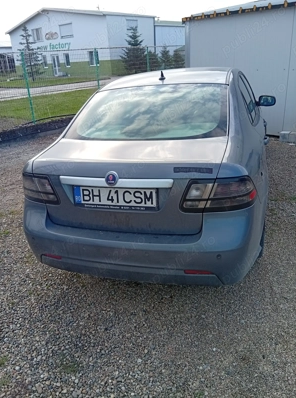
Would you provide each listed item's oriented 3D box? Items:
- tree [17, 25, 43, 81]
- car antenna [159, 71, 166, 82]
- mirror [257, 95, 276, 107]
[{"bbox_3d":[-10.514,-12.813,27.427,2.150,4.517,2.150,-11,24,-16],"label":"tree"},{"bbox_3d":[0.124,-1.073,2.705,0.060,0.072,0.090,3,24,17],"label":"car antenna"},{"bbox_3d":[1.426,-1.188,3.756,0.217,0.137,0.130,3,24,17],"label":"mirror"}]

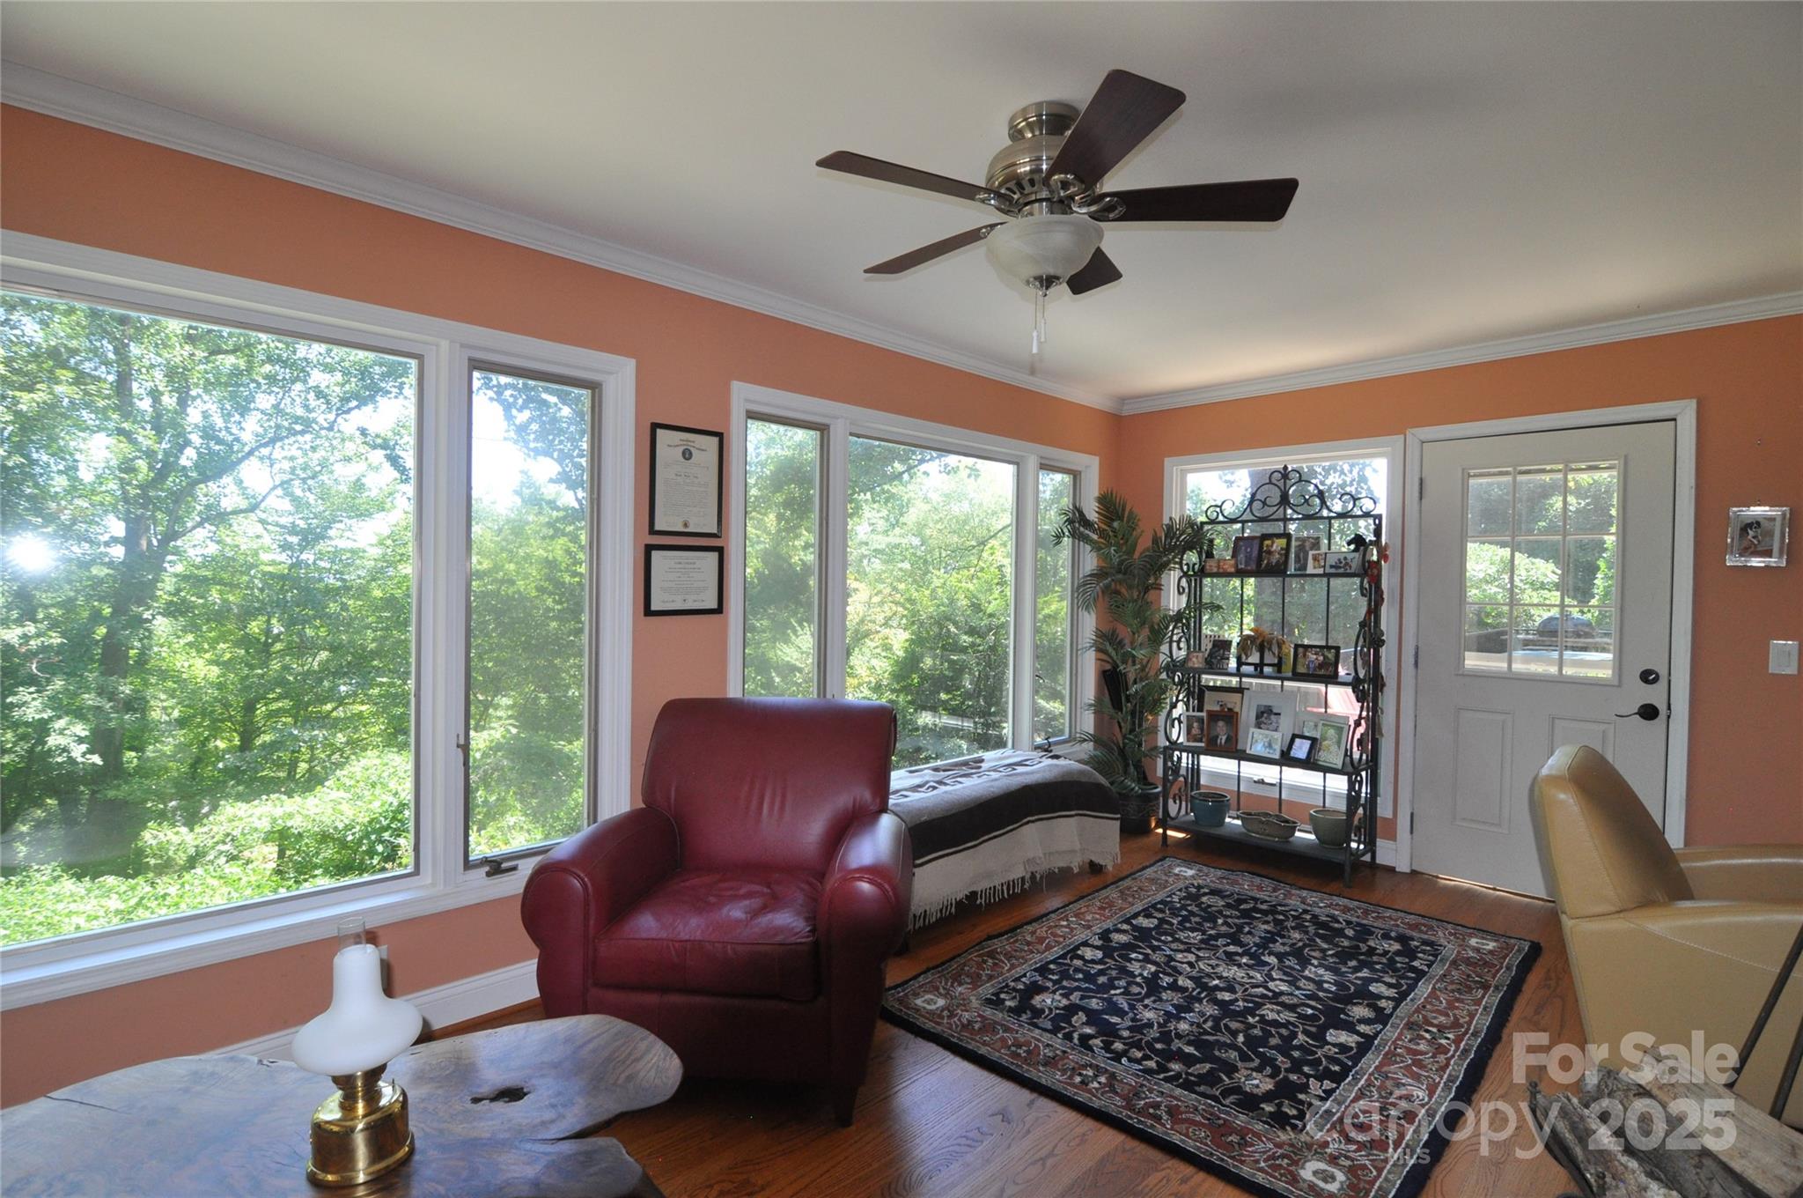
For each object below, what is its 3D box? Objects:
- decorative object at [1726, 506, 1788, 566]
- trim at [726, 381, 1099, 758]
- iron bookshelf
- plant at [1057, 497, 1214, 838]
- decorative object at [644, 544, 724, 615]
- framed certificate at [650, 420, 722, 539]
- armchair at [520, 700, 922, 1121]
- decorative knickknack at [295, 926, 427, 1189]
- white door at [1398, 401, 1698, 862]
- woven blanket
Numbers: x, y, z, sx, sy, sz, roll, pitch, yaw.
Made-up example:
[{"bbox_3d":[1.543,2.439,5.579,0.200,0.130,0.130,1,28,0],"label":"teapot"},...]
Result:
[{"bbox_3d":[3.158,-0.229,2.950,0.025,0.219,0.165,0,1,-43],"label":"decorative object"},{"bbox_3d":[0.253,0.065,3.864,2.480,1.790,0.100,0,1,-43],"label":"trim"},{"bbox_3d":[1.822,0.303,3.984,0.420,1.990,0.930,0,1,-43],"label":"iron bookshelf"},{"bbox_3d":[1.323,0.342,4.449,0.630,1.890,0.630,0,1,-43],"label":"plant"},{"bbox_3d":[-0.770,-0.067,2.877,0.313,0.250,0.025,0,1,-43],"label":"decorative object"},{"bbox_3d":[-0.762,-0.416,2.873,0.287,0.390,0.025,0,1,-43],"label":"framed certificate"},{"bbox_3d":[-0.447,0.819,2.385,0.900,0.965,0.890,1,1,2],"label":"armchair"},{"bbox_3d":[-0.836,0.683,1.228,0.165,0.386,0.165,0,1,-43],"label":"decorative knickknack"},{"bbox_3d":[2.730,0.261,3.451,0.100,2.115,1.015,0,1,-43],"label":"white door"},{"bbox_3d":[0.351,0.984,3.532,1.340,0.450,0.550,0,1,-43],"label":"woven blanket"}]

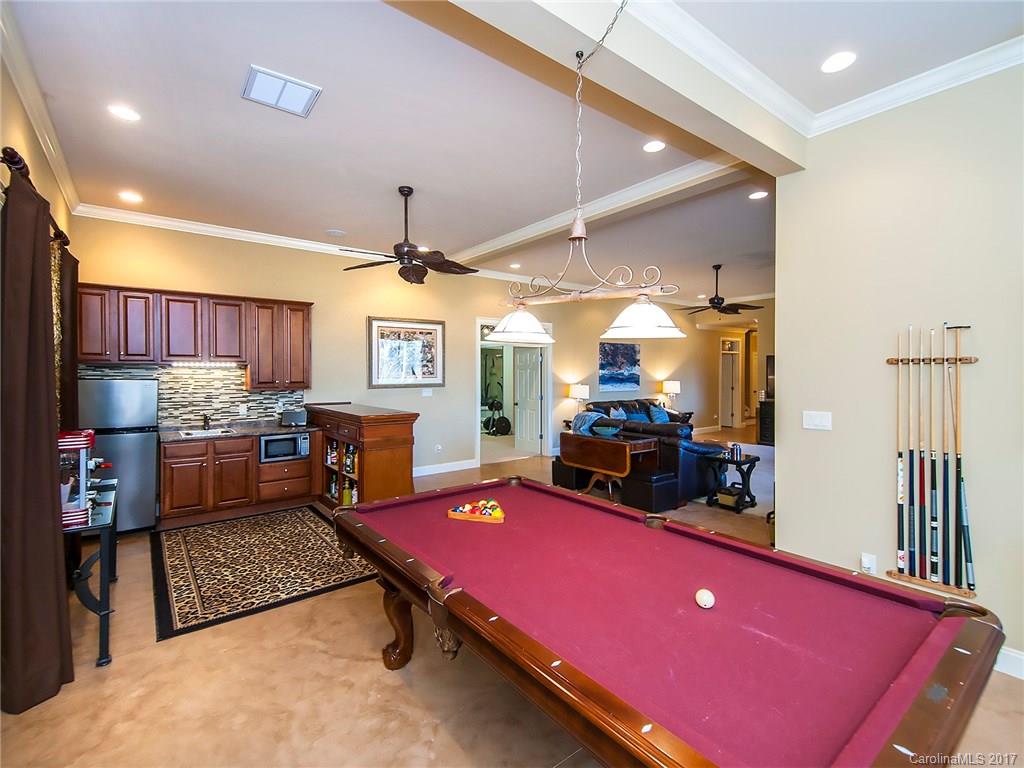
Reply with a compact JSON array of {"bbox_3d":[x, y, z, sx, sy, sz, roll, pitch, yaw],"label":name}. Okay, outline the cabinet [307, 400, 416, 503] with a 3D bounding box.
[{"bbox_3d":[-1.864,0.889,5.622,0.610,1.170,2.220,-1,2,-38],"label":"cabinet"}]

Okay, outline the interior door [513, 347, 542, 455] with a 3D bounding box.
[{"bbox_3d":[0.280,0.316,9.060,0.040,2.020,0.760,-1,2,-38],"label":"interior door"}]

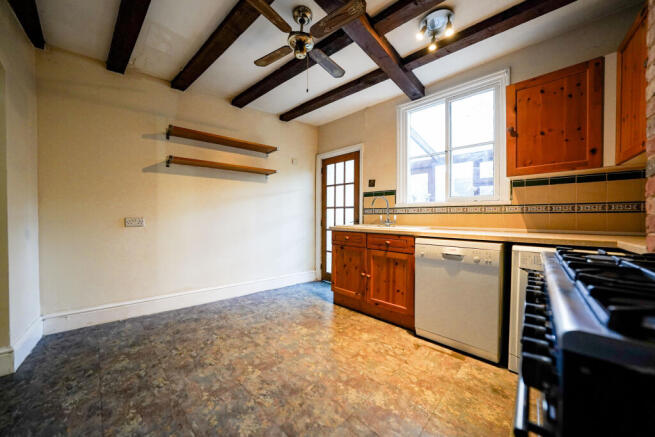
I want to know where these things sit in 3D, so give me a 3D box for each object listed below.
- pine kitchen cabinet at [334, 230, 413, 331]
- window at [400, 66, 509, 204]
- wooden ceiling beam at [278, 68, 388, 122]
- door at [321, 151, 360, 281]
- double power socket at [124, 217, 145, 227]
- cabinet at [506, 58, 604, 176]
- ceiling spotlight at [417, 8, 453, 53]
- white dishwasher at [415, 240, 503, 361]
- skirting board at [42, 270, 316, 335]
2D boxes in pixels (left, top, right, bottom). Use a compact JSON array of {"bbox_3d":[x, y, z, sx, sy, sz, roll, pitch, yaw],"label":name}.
[{"bbox_3d":[0.615,0.590,2.479,0.947,0.865,0.565,1,1,41],"label":"pine kitchen cabinet"},{"bbox_3d":[1.263,-0.741,2.325,1.079,1.203,0.110,1,1,41],"label":"window"},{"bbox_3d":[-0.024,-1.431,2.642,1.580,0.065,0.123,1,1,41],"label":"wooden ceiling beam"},{"bbox_3d":[0.203,0.038,3.293,0.700,1.932,0.045,1,1,41],"label":"door"},{"bbox_3d":[-1.982,0.040,2.253,0.146,0.090,0.015,-1,1,-35],"label":"double power socket"},{"bbox_3d":[1.718,-0.694,1.699,0.492,0.721,0.297,1,1,41],"label":"cabinet"},{"bbox_3d":[0.775,-1.359,1.547,0.230,0.130,0.230,1,1,41],"label":"ceiling spotlight"},{"bbox_3d":[1.200,0.601,1.961,0.595,0.853,0.583,1,1,41],"label":"white dishwasher"},{"bbox_3d":[-1.309,0.935,2.702,2.804,0.150,0.022,0,1,-36],"label":"skirting board"}]

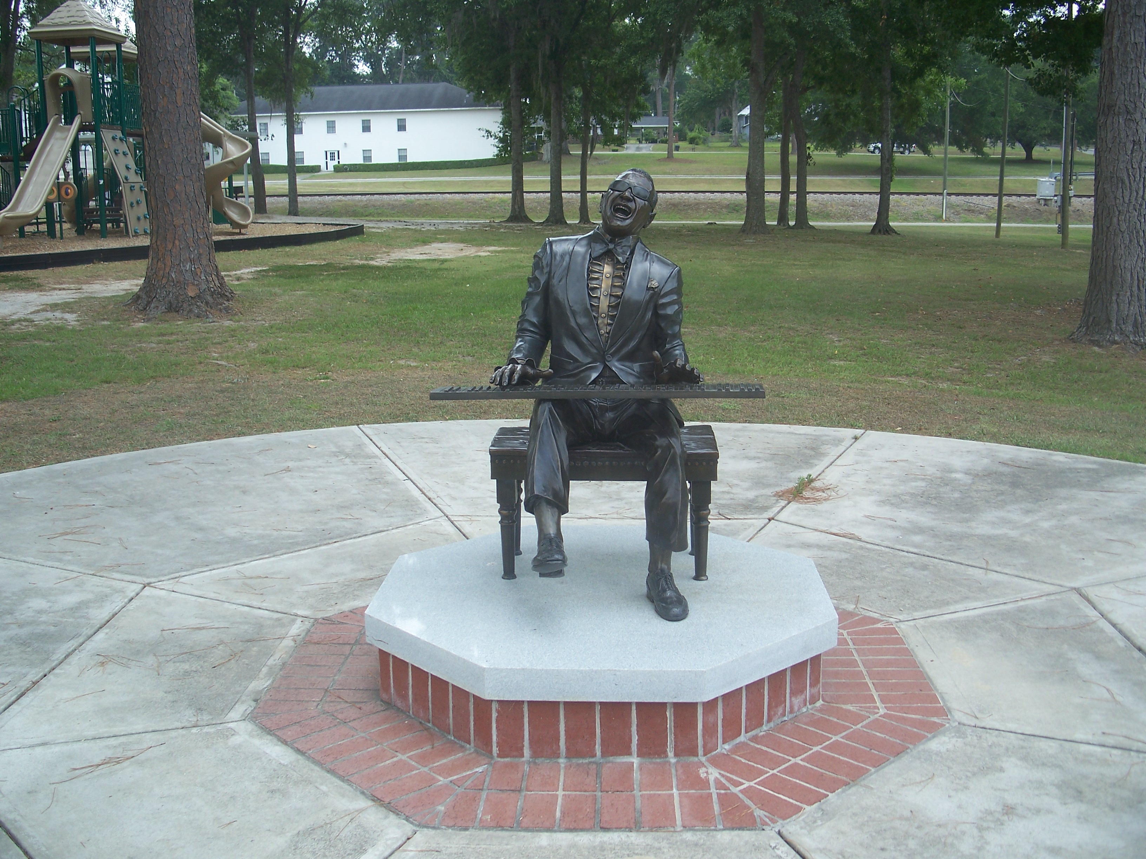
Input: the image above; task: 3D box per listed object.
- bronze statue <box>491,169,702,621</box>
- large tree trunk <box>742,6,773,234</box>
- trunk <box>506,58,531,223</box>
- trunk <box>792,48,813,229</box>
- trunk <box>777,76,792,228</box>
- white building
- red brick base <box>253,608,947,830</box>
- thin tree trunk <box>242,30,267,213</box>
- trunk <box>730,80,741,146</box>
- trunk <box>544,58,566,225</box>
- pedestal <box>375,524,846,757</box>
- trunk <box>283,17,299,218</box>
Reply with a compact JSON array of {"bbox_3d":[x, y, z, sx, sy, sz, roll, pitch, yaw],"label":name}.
[{"bbox_3d":[0.079,-0.165,4.176,0.670,1.430,0.850,0,11,3],"label":"bronze statue"},{"bbox_3d":[6.660,-11.099,44.235,0.970,7.974,0.970,-1,11,0],"label":"large tree trunk"},{"bbox_3d":[-2.334,-12.293,52.342,0.900,6.857,0.900,-1,11,0],"label":"trunk"},{"bbox_3d":[9.245,-11.664,49.316,0.750,7.125,0.750,-1,11,0],"label":"trunk"},{"bbox_3d":[8.695,-11.422,50.410,0.520,6.147,0.520,-1,11,0],"label":"trunk"},{"bbox_3d":[-20.552,-32.511,131.939,30.000,8.823,14.000,1,11,9],"label":"white building"},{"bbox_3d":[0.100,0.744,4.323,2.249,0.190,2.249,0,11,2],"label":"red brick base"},{"bbox_3d":[-13.560,-13.046,52.263,0.570,7.681,0.570,-1,11,0],"label":"thin tree trunk"},{"bbox_3d":[19.799,-38.541,149.249,1.100,7.830,1.100,-1,11,0],"label":"trunk"},{"bbox_3d":[-0.765,-12.270,52.332,0.880,6.968,0.880,-1,11,0],"label":"trunk"},{"bbox_3d":[0.101,0.690,4.312,1.535,0.299,1.535,0,11,2],"label":"pedestal"},{"bbox_3d":[-11.999,-13.250,52.201,0.450,8.332,0.450,-1,11,0],"label":"trunk"}]

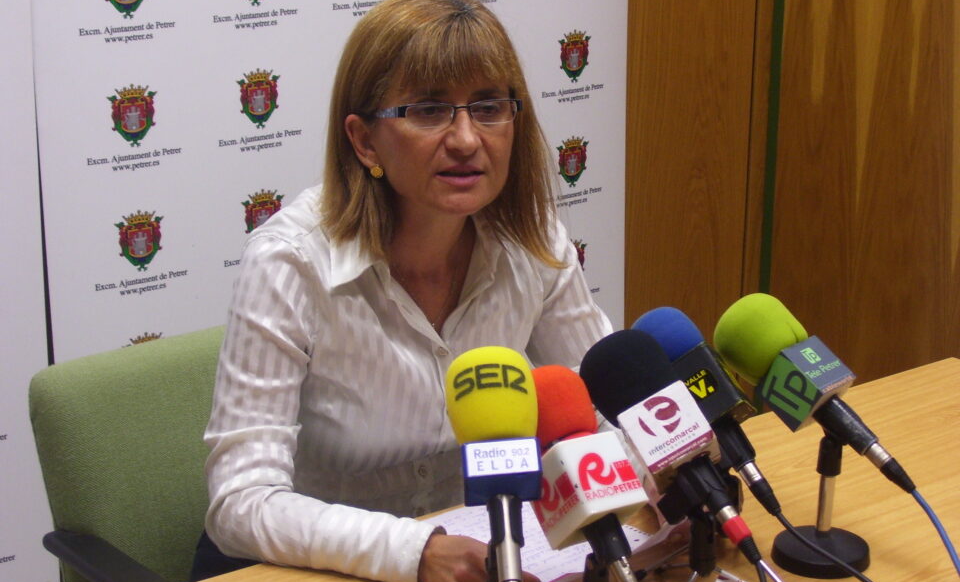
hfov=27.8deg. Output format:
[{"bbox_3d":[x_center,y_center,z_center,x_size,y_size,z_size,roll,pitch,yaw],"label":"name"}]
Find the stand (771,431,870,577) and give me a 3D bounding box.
[{"bbox_3d":[0.334,0.197,1.876,0.097,0.134,0.097,1,17,0],"label":"stand"}]

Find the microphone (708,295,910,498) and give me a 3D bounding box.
[{"bbox_3d":[0.329,0.104,1.877,0.078,0.078,0.252,-19,57,-43],"label":"microphone"}]

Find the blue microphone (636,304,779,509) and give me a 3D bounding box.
[{"bbox_3d":[0.224,0.114,1.846,0.062,0.233,0.062,-36,-25,13],"label":"blue microphone"}]

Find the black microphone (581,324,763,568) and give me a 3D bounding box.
[{"bbox_3d":[0.181,0.142,1.757,0.084,0.084,0.256,-31,64,-3],"label":"black microphone"}]

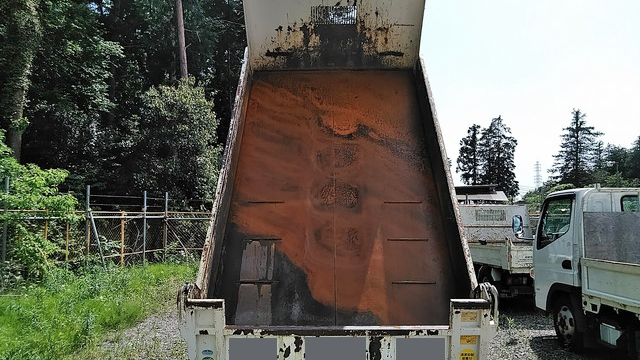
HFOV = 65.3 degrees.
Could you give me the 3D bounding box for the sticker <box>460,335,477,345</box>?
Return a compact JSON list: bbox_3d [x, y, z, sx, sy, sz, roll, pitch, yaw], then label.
[{"bbox_3d":[0.825,0.889,2.770,0.090,0.052,0.010,0,-5,0],"label":"sticker"}]

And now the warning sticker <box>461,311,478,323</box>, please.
[{"bbox_3d":[0.831,0.760,2.770,0.089,0.059,0.010,0,-5,0],"label":"warning sticker"}]

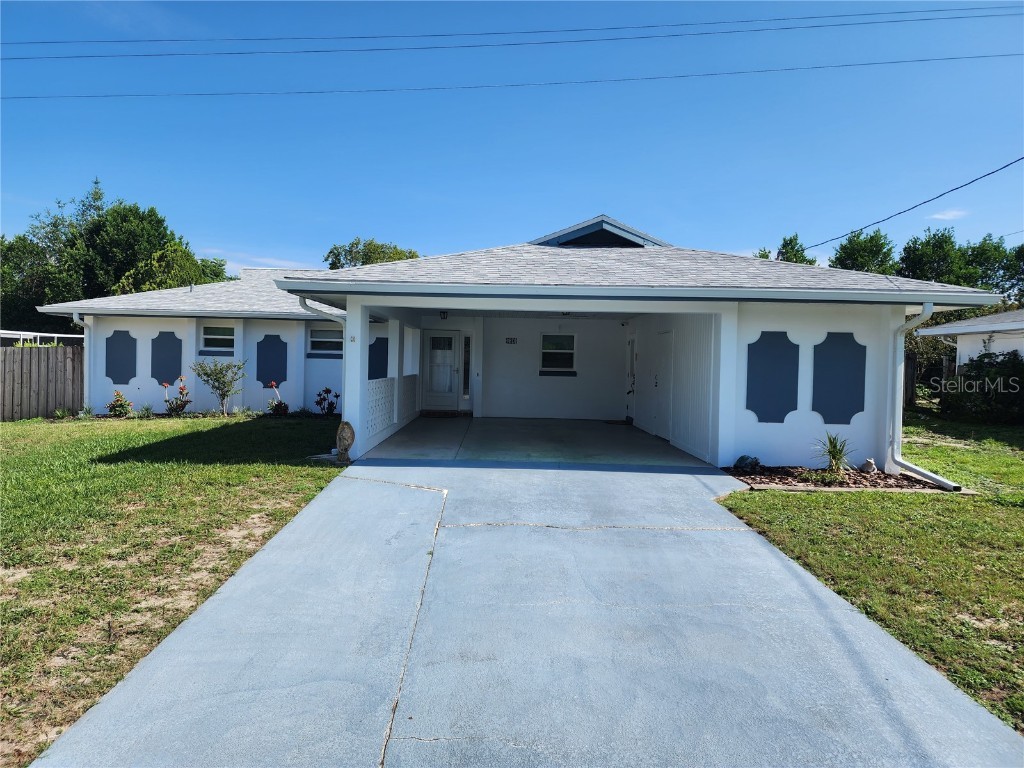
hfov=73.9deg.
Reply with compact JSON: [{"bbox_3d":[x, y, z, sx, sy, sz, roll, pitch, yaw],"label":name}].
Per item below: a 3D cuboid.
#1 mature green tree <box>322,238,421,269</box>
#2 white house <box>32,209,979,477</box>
[{"bbox_3d":[-7.334,-3.793,35.813,6.000,7.780,5.800,1,2,-1],"label":"mature green tree"},{"bbox_3d":[-2.359,-1.263,17.341,17.714,4.212,16.561,1,2,-1],"label":"white house"}]

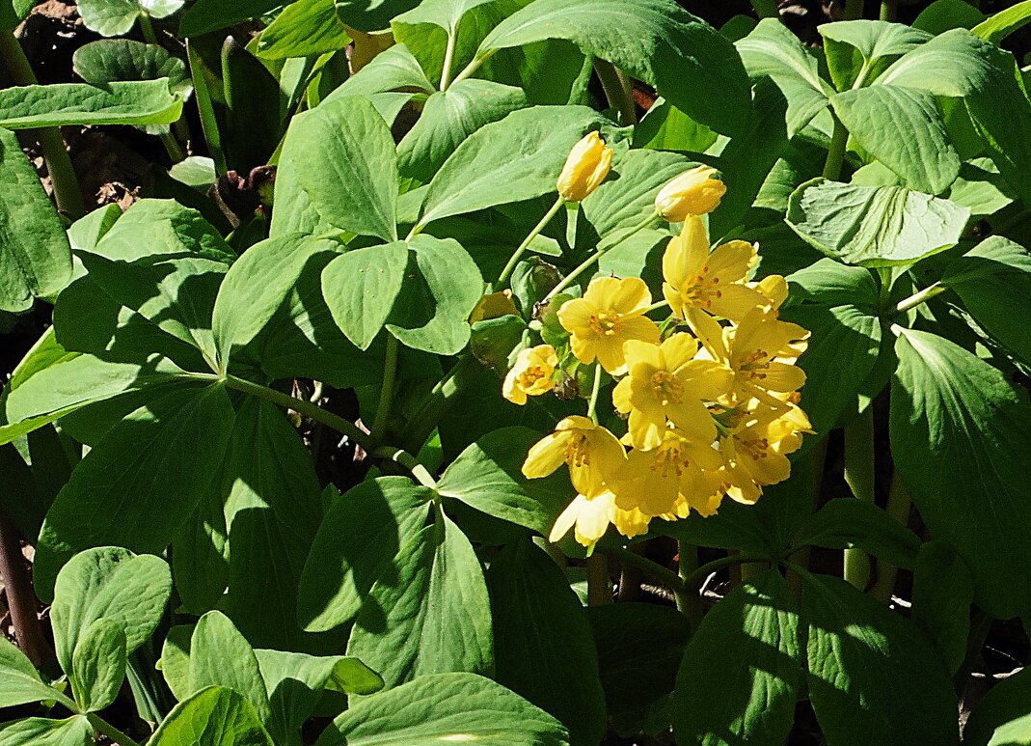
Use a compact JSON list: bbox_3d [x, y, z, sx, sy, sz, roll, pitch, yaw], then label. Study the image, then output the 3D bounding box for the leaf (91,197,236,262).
[{"bbox_3d":[-0.076,-0.030,0.985,0.031,0.008,0.024,12,34,7],"label":"leaf"}]

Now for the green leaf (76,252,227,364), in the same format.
[{"bbox_3d":[-0.081,-0.015,1.030,0.026,0.008,0.038,-25,49,-29],"label":"green leaf"}]

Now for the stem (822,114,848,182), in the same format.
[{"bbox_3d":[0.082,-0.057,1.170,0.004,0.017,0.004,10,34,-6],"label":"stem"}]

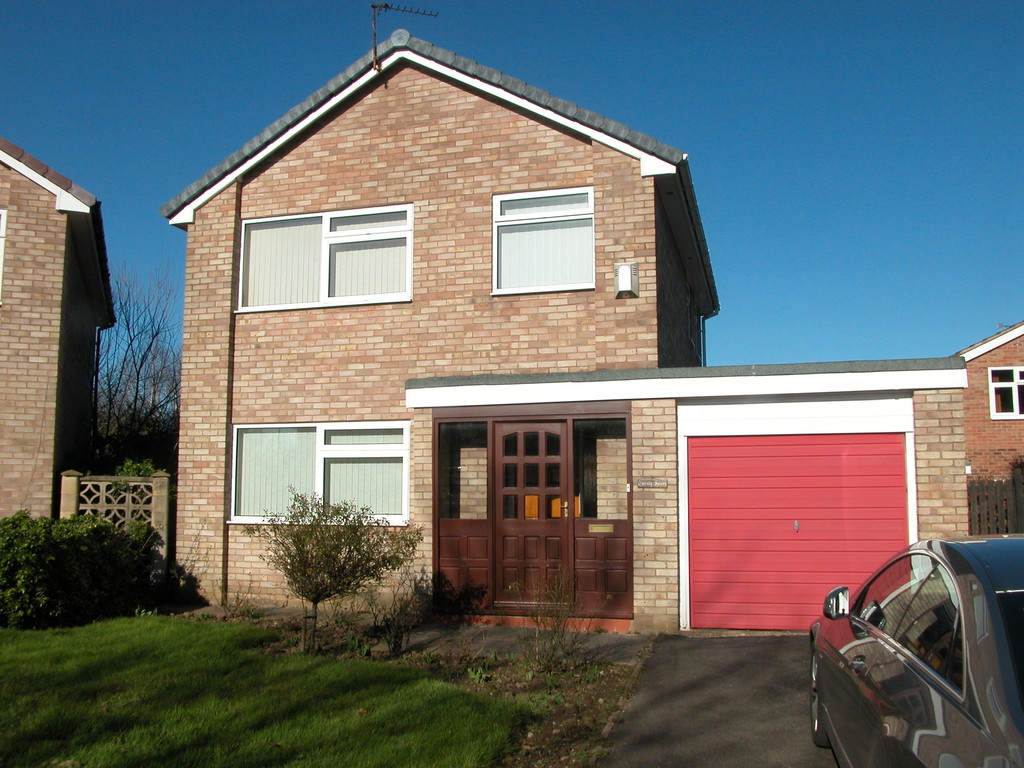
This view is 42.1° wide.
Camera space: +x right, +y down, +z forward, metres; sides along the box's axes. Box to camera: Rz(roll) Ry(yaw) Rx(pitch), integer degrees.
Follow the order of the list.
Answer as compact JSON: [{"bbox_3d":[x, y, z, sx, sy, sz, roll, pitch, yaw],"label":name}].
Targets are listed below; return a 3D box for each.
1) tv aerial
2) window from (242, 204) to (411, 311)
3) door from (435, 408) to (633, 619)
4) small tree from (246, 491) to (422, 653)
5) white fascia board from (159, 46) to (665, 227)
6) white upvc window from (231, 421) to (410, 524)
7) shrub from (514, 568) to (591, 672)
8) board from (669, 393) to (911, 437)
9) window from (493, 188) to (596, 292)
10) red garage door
[{"bbox_3d":[-1.295,-4.138,16.059,0.818,0.876,0.300,2,-7,-19],"label":"tv aerial"},{"bbox_3d":[-2.246,-1.491,16.093,2.325,1.165,0.100,-2,-7,20],"label":"window"},{"bbox_3d":[0.211,1.319,13.858,2.176,2.191,0.120,-2,-7,20],"label":"door"},{"bbox_3d":[-1.655,1.701,12.156,1.620,1.490,1.450,-2,-7,20],"label":"small tree"},{"bbox_3d":[-1.234,-3.007,15.751,6.457,1.890,0.120,-2,-7,20],"label":"white fascia board"},{"bbox_3d":[-2.274,1.069,15.816,2.361,1.194,0.100,-2,-7,20],"label":"white upvc window"},{"bbox_3d":[0.328,1.921,10.885,0.620,0.820,0.600,0,-6,0],"label":"shrub"},{"bbox_3d":[2.755,0.343,13.044,2.280,0.310,0.060,-2,-7,20],"label":"board"},{"bbox_3d":[0.369,-1.610,15.168,1.215,1.167,0.100,-2,-7,20],"label":"window"},{"bbox_3d":[2.766,1.442,12.980,2.087,1.888,0.060,-2,-7,20],"label":"red garage door"}]

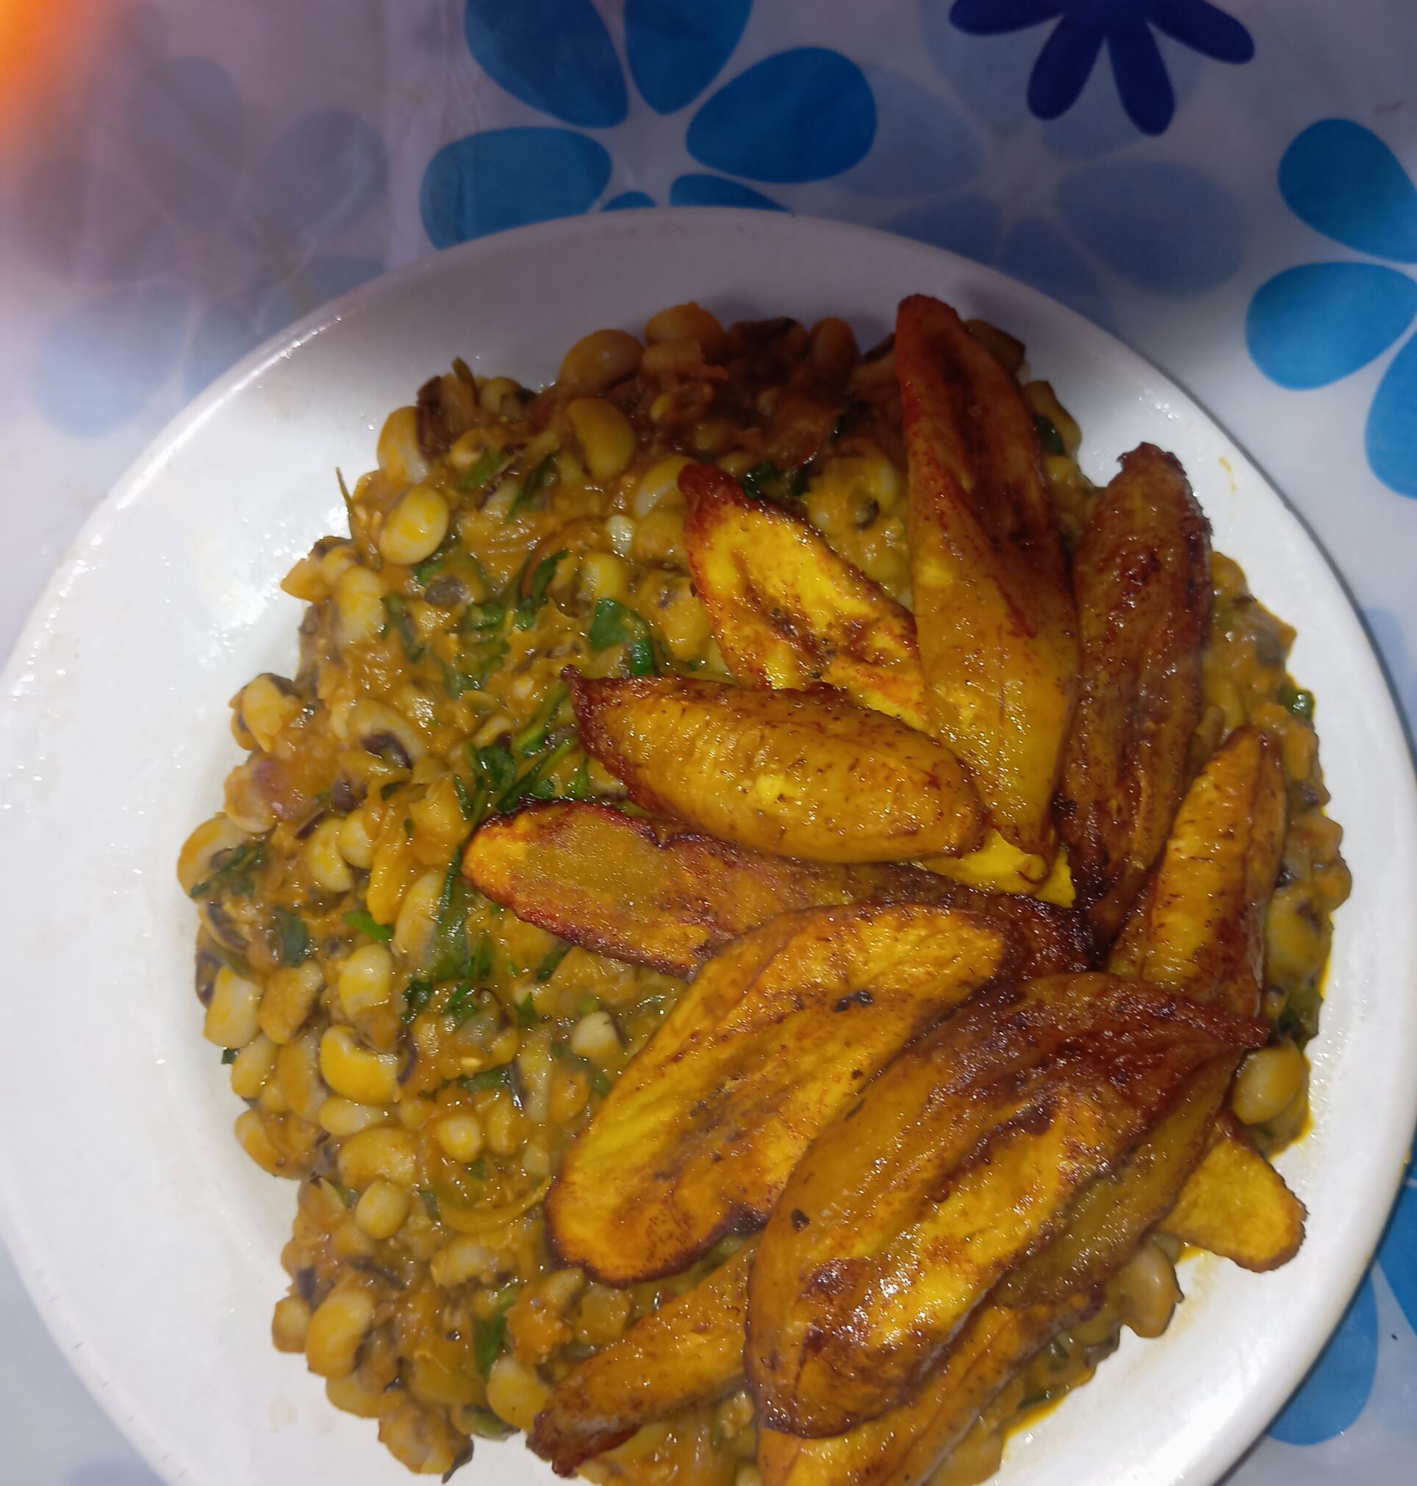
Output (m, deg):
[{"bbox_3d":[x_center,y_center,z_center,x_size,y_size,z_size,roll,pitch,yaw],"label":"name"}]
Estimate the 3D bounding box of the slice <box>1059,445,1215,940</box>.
[{"bbox_3d":[0.070,-0.009,0.245,0.023,0.016,0.080,6,86,-10],"label":"slice"}]

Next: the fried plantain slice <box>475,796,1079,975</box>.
[{"bbox_3d":[0.011,0.026,0.240,0.100,0.012,0.023,10,86,-2],"label":"fried plantain slice"}]

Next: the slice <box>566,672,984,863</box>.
[{"bbox_3d":[0.009,0.004,0.231,0.066,0.018,0.025,10,89,-1],"label":"slice"}]

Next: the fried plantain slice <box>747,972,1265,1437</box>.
[{"bbox_3d":[0.039,0.065,0.229,0.040,0.014,0.094,44,87,-7],"label":"fried plantain slice"}]

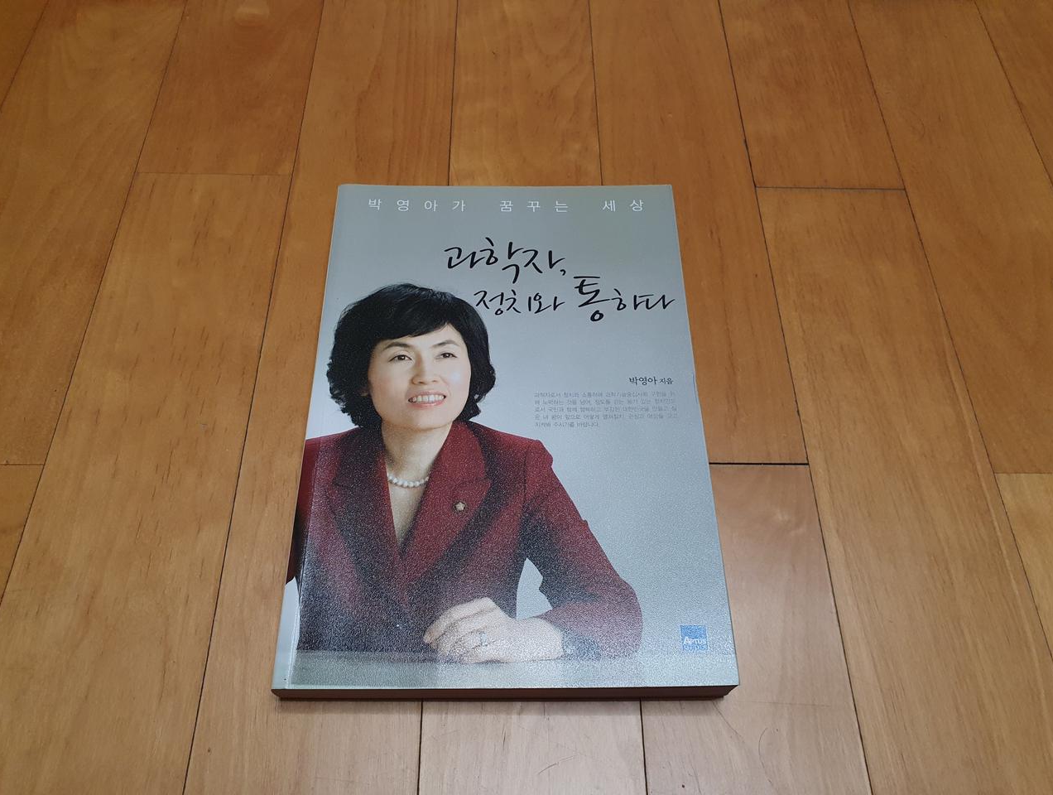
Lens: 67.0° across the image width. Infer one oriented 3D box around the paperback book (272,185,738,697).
[{"bbox_3d":[-0.008,0.003,0.320,0.153,0.017,0.220,0,62,-2],"label":"paperback book"}]

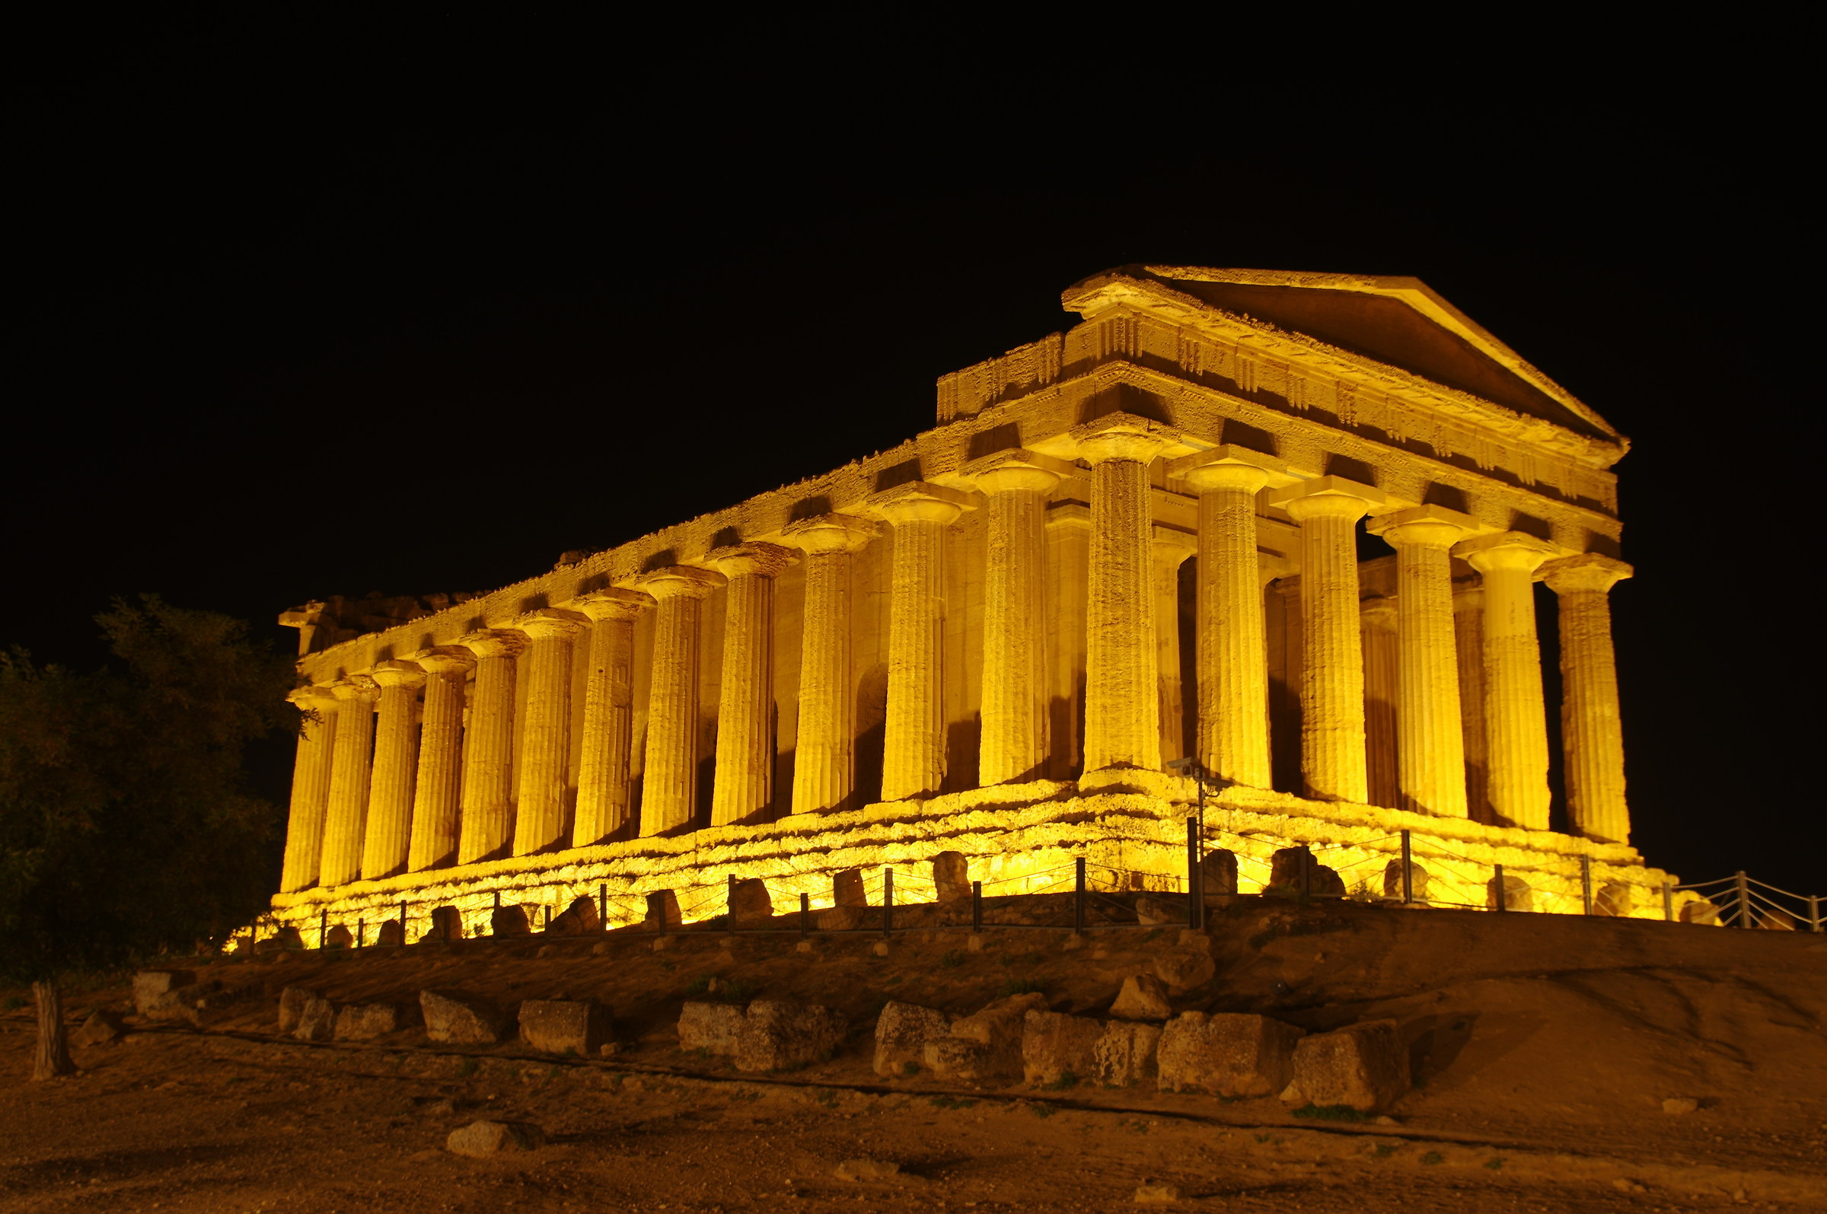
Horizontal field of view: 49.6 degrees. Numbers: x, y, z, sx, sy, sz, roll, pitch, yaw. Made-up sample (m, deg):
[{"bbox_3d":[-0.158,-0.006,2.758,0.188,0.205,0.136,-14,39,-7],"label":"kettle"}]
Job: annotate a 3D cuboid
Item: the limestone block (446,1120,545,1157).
[{"bbox_3d":[-3.316,4.212,15.700,0.631,0.264,0.473,-2,-14,13],"label":"limestone block"}]

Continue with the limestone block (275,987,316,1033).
[{"bbox_3d":[-10.656,6.953,34.100,0.512,0.793,0.409,-1,-13,8],"label":"limestone block"}]

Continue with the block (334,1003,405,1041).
[{"bbox_3d":[-8.648,6.605,31.500,0.937,0.586,0.562,-1,-14,10],"label":"block"}]

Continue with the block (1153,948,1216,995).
[{"bbox_3d":[3.026,4.060,22.000,0.573,0.497,0.487,-6,-15,27],"label":"block"}]

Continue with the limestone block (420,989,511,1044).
[{"bbox_3d":[-6.725,6.154,29.600,1.143,0.780,0.629,-2,-14,12],"label":"limestone block"}]

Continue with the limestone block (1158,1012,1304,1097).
[{"bbox_3d":[2.935,4.140,18.300,1.143,0.749,0.743,-9,-16,35],"label":"limestone block"}]

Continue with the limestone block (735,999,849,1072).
[{"bbox_3d":[-1.375,4.842,22.300,0.940,0.766,0.854,12,-17,-38],"label":"limestone block"}]

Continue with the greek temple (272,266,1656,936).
[{"bbox_3d":[-1.986,2.912,56.441,19.305,13.700,41.758,12,-17,-38],"label":"greek temple"}]

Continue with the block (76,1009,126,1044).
[{"bbox_3d":[-14.906,7.717,36.300,0.664,0.632,0.498,0,-13,3],"label":"block"}]

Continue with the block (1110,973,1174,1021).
[{"bbox_3d":[2.379,4.068,20.600,0.568,0.471,0.426,-6,-15,26],"label":"block"}]

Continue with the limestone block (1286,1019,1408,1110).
[{"bbox_3d":[3.820,4.031,17.400,0.715,0.800,0.794,13,-18,-41],"label":"limestone block"}]

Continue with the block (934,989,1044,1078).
[{"bbox_3d":[0.751,4.299,19.800,0.804,0.846,0.804,12,-17,-38],"label":"block"}]

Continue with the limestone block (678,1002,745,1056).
[{"bbox_3d":[-2.359,5.002,23.400,0.723,0.602,0.579,0,-13,3],"label":"limestone block"}]

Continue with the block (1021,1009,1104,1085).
[{"bbox_3d":[1.425,4.210,18.900,0.582,0.685,0.529,12,-17,-38],"label":"block"}]

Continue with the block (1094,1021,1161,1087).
[{"bbox_3d":[1.969,4.112,18.200,0.452,0.575,0.411,12,-17,-38],"label":"block"}]

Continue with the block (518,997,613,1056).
[{"bbox_3d":[-4.449,5.388,25.300,0.927,0.685,0.696,-2,-14,14],"label":"block"}]

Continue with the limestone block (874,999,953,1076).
[{"bbox_3d":[-0.001,4.493,20.600,0.670,0.760,0.536,5,-14,-17],"label":"limestone block"}]

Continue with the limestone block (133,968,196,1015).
[{"bbox_3d":[-14.712,7.563,38.800,0.842,0.858,0.758,-1,-13,9],"label":"limestone block"}]

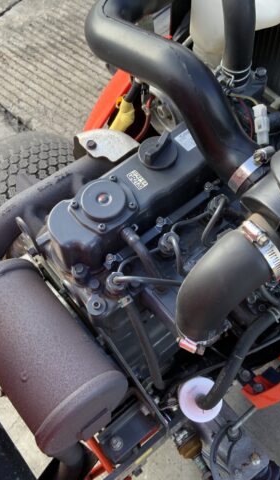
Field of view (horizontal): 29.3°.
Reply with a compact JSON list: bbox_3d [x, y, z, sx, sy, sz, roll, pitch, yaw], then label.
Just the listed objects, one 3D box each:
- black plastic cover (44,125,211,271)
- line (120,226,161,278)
[{"bbox_3d":[-0.003,-0.050,0.633,0.225,0.076,0.078,-36,71,-12],"label":"black plastic cover"},{"bbox_3d":[0.003,0.016,0.614,0.022,0.045,0.072,-36,71,-12],"label":"line"}]

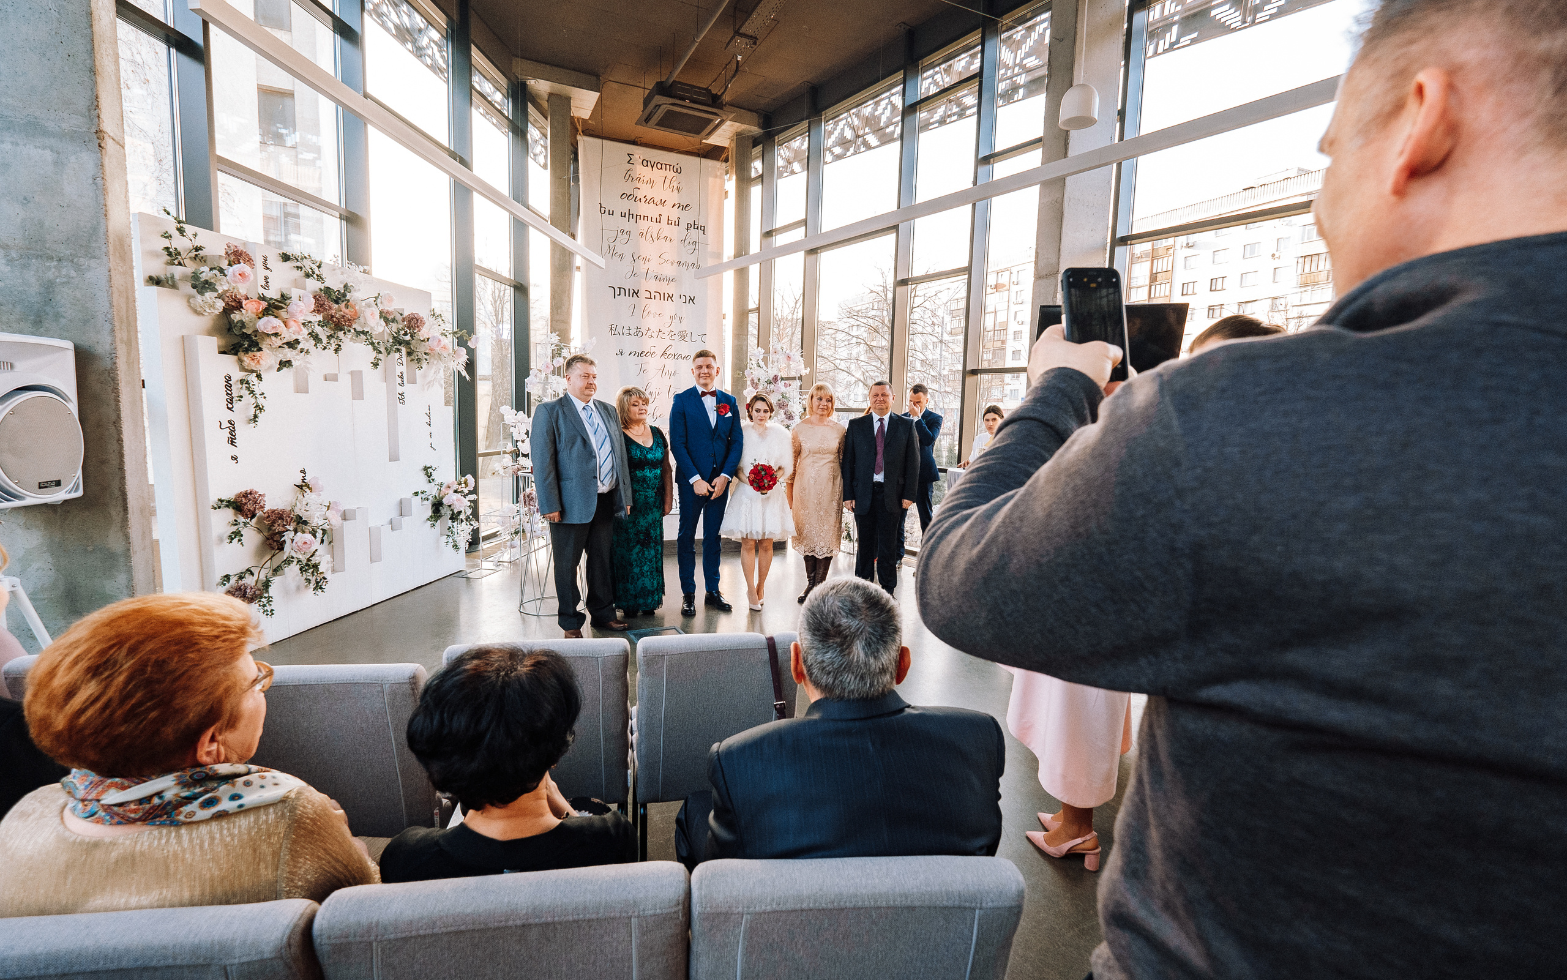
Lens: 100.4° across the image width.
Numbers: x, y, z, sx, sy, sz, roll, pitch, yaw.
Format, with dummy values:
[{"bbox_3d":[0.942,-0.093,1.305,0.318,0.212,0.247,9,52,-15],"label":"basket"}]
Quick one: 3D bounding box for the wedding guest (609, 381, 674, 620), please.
[{"bbox_3d":[-1.009,0.083,4.617,0.500,1.612,0.360,0,6,-14],"label":"wedding guest"}]

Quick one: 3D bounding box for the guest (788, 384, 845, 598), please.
[{"bbox_3d":[0.252,0.017,5.274,0.460,1.744,0.310,1,6,-5],"label":"guest"}]

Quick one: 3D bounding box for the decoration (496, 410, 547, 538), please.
[{"bbox_3d":[-2.602,-0.164,6.500,0.500,1.330,0.420,-1,6,-26],"label":"decoration"}]

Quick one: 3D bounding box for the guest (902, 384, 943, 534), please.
[{"bbox_3d":[1.333,-0.117,6.349,0.460,1.803,0.400,4,6,19],"label":"guest"}]

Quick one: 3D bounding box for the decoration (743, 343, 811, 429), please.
[{"bbox_3d":[-0.063,-1.055,6.679,0.660,0.866,0.420,2,6,0],"label":"decoration"}]

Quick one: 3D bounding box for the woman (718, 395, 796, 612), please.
[{"bbox_3d":[-0.195,0.082,4.929,0.530,1.599,0.420,1,6,-2],"label":"woman"}]

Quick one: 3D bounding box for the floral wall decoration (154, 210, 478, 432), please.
[{"bbox_3d":[-2.955,-1.016,4.591,0.320,1.108,2.518,2,6,6],"label":"floral wall decoration"}]

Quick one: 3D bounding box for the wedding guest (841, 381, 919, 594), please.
[{"bbox_3d":[0.818,-0.028,5.641,0.610,1.794,0.370,2,6,0],"label":"wedding guest"}]

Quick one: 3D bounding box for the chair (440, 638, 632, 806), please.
[{"bbox_3d":[-0.702,0.795,1.986,0.475,0.830,0.570,1,6,-12],"label":"chair"}]

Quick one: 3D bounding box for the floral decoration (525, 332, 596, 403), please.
[{"bbox_3d":[-2.214,-1.204,6.469,0.700,0.718,0.420,1,6,-11],"label":"floral decoration"}]

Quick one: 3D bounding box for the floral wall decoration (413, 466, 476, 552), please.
[{"bbox_3d":[-2.814,0.160,5.519,0.240,0.720,0.600,2,6,5],"label":"floral wall decoration"}]

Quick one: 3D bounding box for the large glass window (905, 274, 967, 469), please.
[{"bbox_3d":[1.513,-1.167,6.645,0.090,1.904,0.710,-3,8,-41],"label":"large glass window"}]

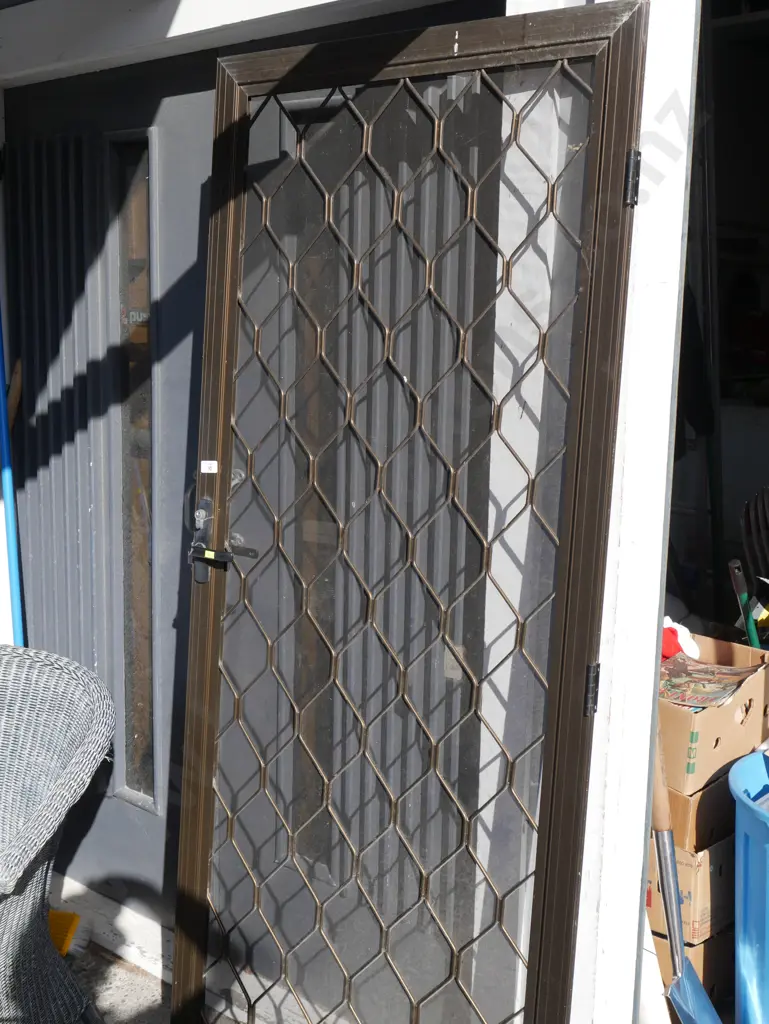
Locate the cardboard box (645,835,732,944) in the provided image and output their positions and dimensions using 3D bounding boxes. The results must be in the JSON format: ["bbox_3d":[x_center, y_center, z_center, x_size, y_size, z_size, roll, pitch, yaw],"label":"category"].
[{"bbox_3d":[0.674,0.823,2.869,0.380,0.218,0.330,11,13,43],"label":"cardboard box"}]

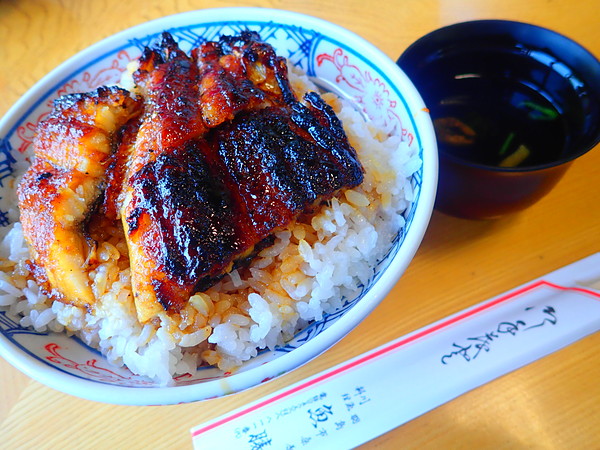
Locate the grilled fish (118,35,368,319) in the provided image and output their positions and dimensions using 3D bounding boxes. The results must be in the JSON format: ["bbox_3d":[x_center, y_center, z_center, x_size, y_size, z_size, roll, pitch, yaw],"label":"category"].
[{"bbox_3d":[-0.034,-0.041,0.186,0.087,0.031,0.139,-20,60,-5],"label":"grilled fish"}]

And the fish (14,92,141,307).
[{"bbox_3d":[-0.096,-0.017,0.187,0.046,0.030,0.108,-4,60,5],"label":"fish"}]

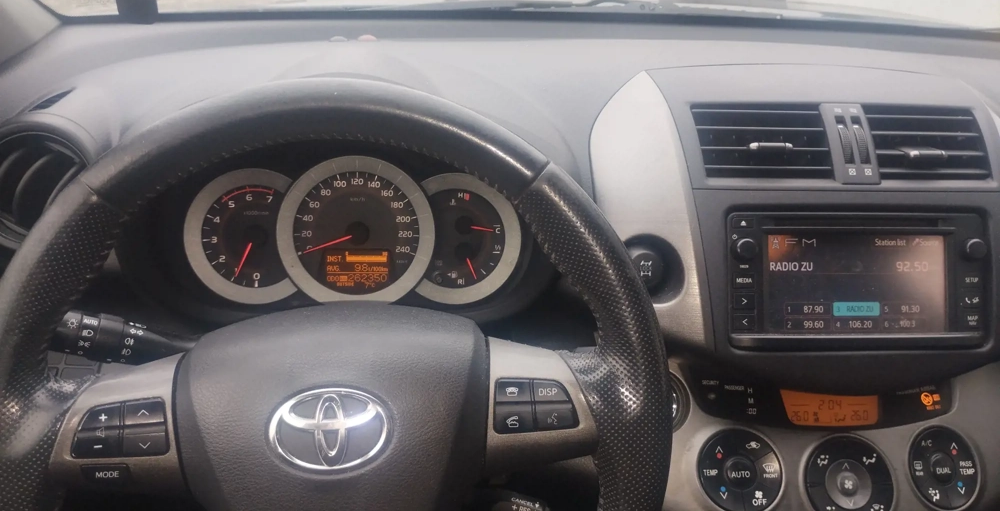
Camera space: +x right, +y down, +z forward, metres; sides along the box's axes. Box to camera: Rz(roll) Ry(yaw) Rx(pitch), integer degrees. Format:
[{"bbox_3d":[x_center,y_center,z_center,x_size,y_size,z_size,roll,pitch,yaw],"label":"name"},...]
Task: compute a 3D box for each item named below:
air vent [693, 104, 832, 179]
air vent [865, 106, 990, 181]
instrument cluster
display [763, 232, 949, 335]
[{"bbox_3d":[0.199,-0.083,0.619,0.106,0.025,0.064,1,68,-4],"label":"air vent"},{"bbox_3d":[0.328,-0.084,0.631,0.099,0.025,0.064,1,68,-7],"label":"air vent"},{"bbox_3d":[-0.117,-0.017,0.663,0.272,0.122,0.045,1,-2,-5],"label":"instrument cluster"},{"bbox_3d":[0.261,0.021,0.601,0.138,0.074,0.012,1,-4,-5],"label":"display"}]

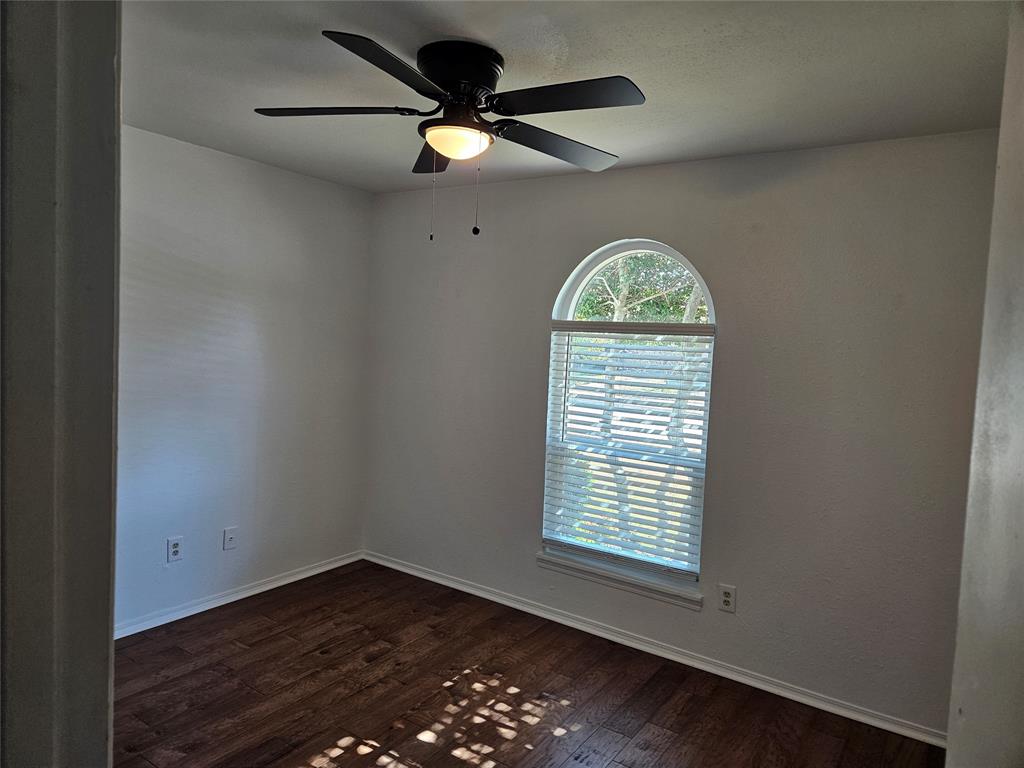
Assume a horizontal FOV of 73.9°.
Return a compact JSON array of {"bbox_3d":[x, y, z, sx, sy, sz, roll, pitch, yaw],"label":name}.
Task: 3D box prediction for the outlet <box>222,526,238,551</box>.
[{"bbox_3d":[-1.552,0.856,3.761,0.010,0.120,0.078,6,6,34],"label":"outlet"}]

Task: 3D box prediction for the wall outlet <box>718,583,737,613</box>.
[{"bbox_3d":[1.021,1.018,3.224,0.078,0.123,0.010,6,6,34],"label":"wall outlet"}]

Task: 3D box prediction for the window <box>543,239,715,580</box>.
[{"bbox_3d":[0.595,0.109,3.525,0.893,1.685,0.100,6,6,34],"label":"window"}]

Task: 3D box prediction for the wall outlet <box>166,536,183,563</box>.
[{"bbox_3d":[-1.731,0.852,3.497,0.010,0.123,0.078,6,6,34],"label":"wall outlet"}]

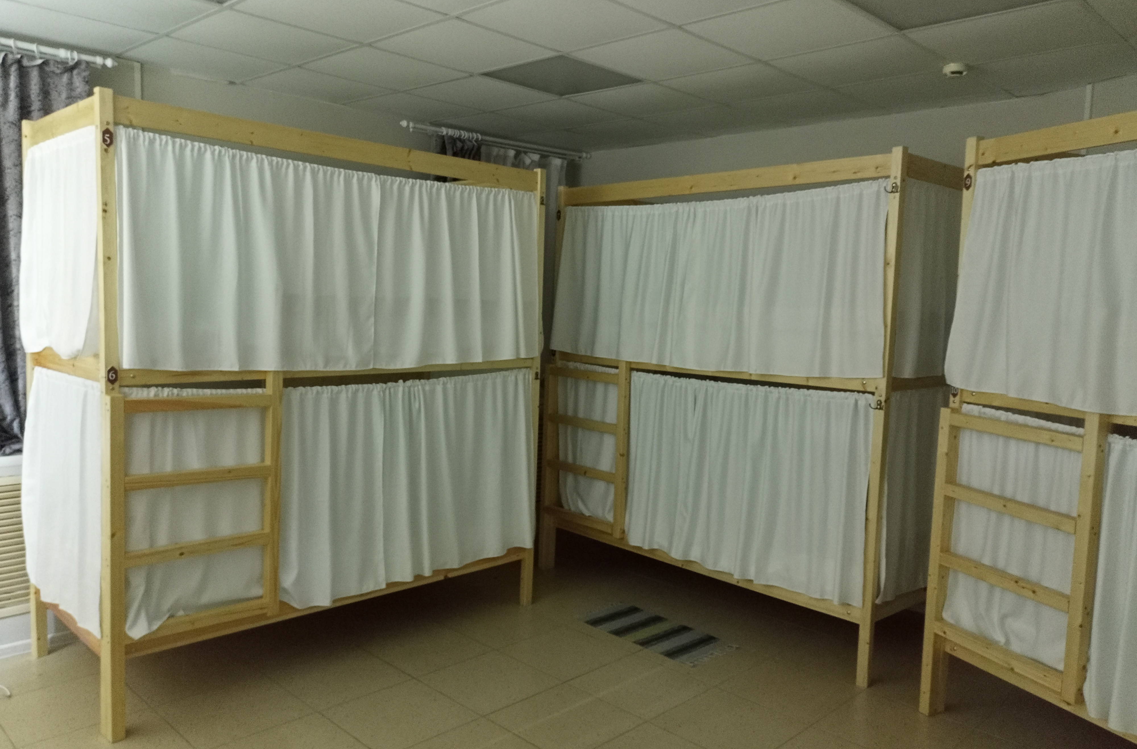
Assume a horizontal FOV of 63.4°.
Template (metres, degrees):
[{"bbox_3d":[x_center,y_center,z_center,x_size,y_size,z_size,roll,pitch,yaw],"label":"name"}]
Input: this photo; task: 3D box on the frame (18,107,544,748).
[{"bbox_3d":[-1.174,0.091,4.259,0.941,2.268,2.132,6,6,44],"label":"frame"}]

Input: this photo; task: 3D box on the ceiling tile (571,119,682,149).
[{"bbox_3d":[0.402,-1.473,5.588,0.585,0.020,0.585,6,5,44],"label":"ceiling tile"}]

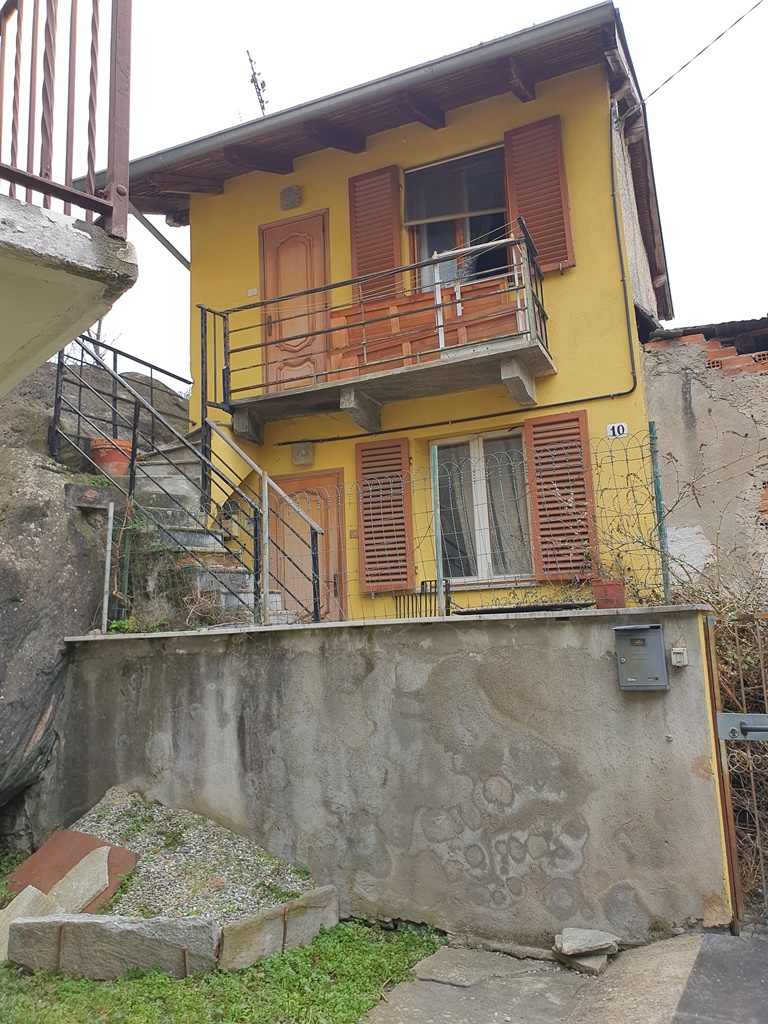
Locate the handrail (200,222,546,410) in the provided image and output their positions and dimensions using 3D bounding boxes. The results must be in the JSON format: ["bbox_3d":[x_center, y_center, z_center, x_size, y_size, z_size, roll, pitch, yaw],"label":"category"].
[{"bbox_3d":[-0.115,-1.608,7.220,3.203,0.985,0.737,-7,-12,21],"label":"handrail"}]

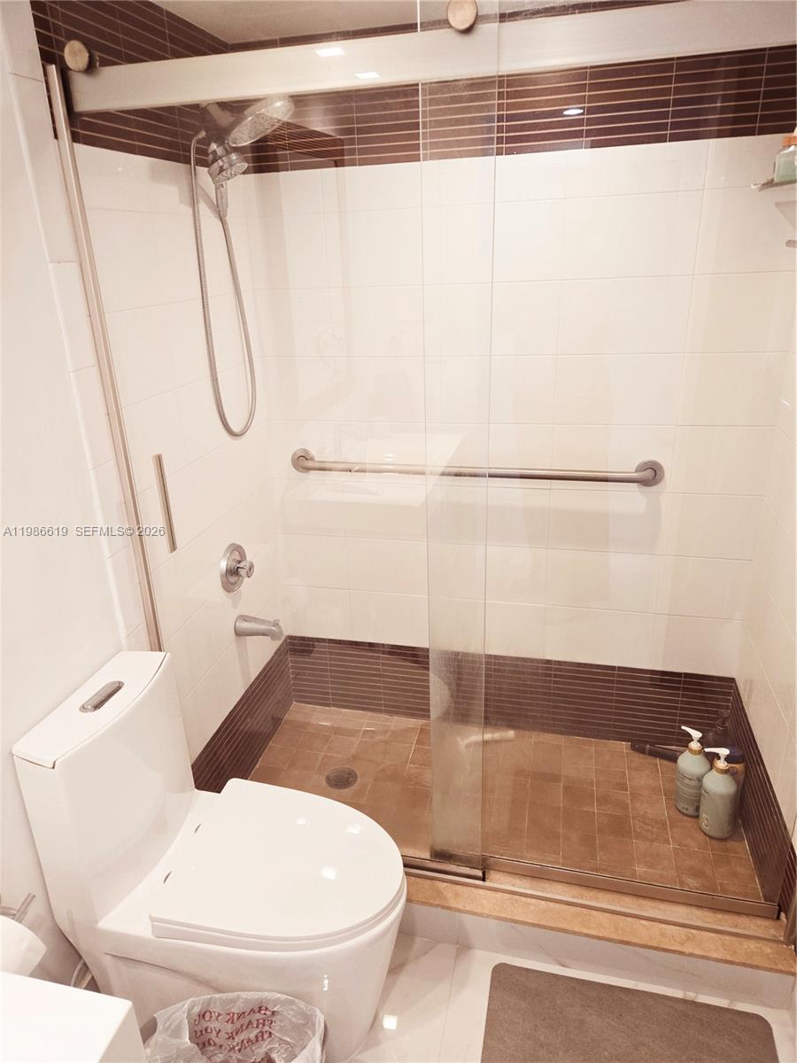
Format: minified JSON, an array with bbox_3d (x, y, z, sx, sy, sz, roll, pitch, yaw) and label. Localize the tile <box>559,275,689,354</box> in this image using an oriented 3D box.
[{"bbox_3d":[0.608,-0.581,1.913,0.330,0.196,0.011,3,22,14],"label":"tile"}]

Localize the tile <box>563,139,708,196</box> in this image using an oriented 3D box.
[{"bbox_3d":[0.594,-0.911,1.784,0.330,0.110,0.011,3,22,14],"label":"tile"}]

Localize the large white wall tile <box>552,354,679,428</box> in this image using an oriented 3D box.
[{"bbox_3d":[0.615,-0.397,1.985,0.330,0.197,0.011,3,22,14],"label":"large white wall tile"}]

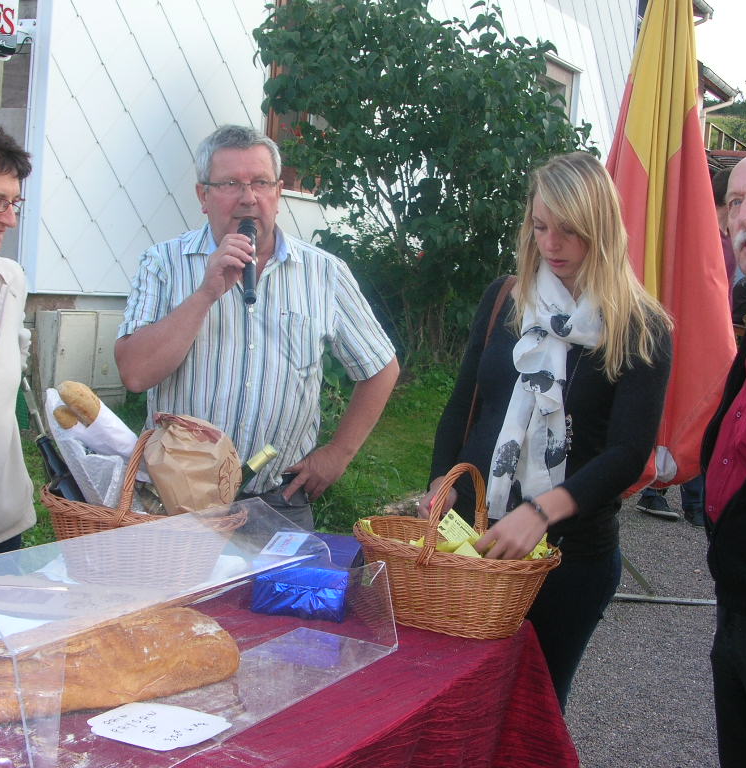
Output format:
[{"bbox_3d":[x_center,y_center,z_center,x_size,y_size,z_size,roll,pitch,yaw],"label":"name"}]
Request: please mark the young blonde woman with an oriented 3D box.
[{"bbox_3d":[0.357,0.387,2.840,0.470,1.680,0.410,7,5,28],"label":"young blonde woman"}]

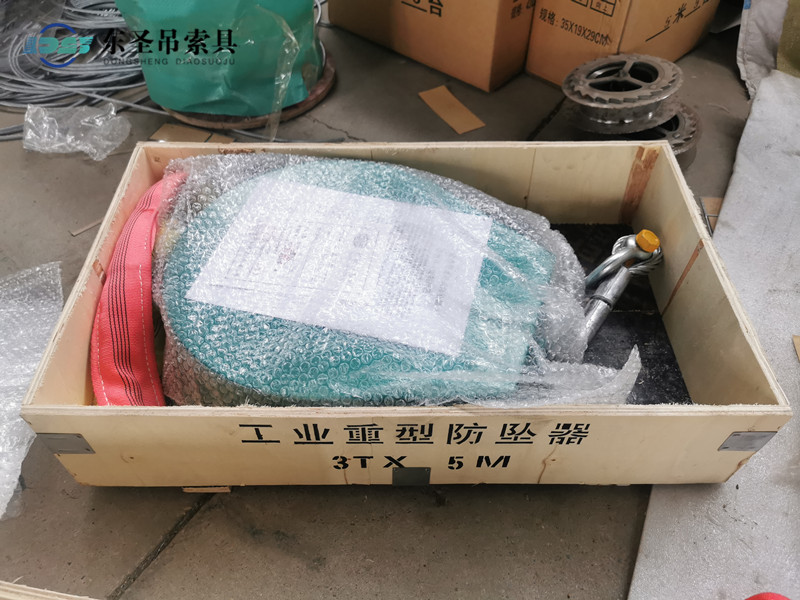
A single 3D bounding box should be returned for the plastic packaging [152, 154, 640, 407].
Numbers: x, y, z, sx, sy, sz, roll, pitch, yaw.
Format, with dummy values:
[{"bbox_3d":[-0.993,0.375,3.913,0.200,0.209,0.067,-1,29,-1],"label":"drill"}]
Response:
[{"bbox_3d":[-0.018,-0.011,0.752,0.547,0.138,0.374,0,49,0],"label":"plastic packaging"}]

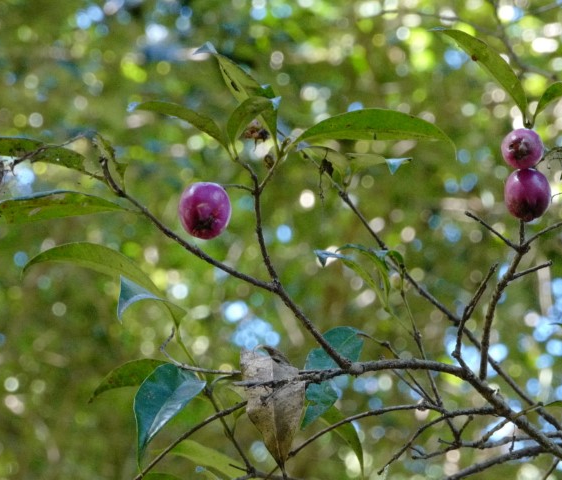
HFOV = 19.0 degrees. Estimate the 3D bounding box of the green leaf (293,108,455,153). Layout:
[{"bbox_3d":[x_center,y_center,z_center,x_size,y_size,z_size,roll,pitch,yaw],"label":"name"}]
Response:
[{"bbox_3d":[0.050,-0.058,0.890,0.086,0.022,0.024,0,-12,0],"label":"green leaf"}]

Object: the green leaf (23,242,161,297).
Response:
[{"bbox_3d":[-0.101,0.016,0.900,0.078,0.026,0.022,10,-9,0],"label":"green leaf"}]

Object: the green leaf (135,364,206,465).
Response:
[{"bbox_3d":[-0.063,0.091,0.880,0.029,0.054,0.019,31,-6,3],"label":"green leaf"}]

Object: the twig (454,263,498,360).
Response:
[{"bbox_3d":[0.102,0.038,0.890,0.009,0.054,0.007,19,-5,0],"label":"twig"}]

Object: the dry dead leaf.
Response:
[{"bbox_3d":[-0.003,0.089,0.880,0.033,0.066,0.014,-7,-6,0],"label":"dry dead leaf"}]

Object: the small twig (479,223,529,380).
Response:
[{"bbox_3d":[0.118,0.033,0.890,0.012,0.085,0.009,14,-5,0],"label":"small twig"}]

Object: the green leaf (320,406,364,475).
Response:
[{"bbox_3d":[0.033,0.108,0.910,0.015,0.043,0.015,-28,-6,0],"label":"green leaf"}]

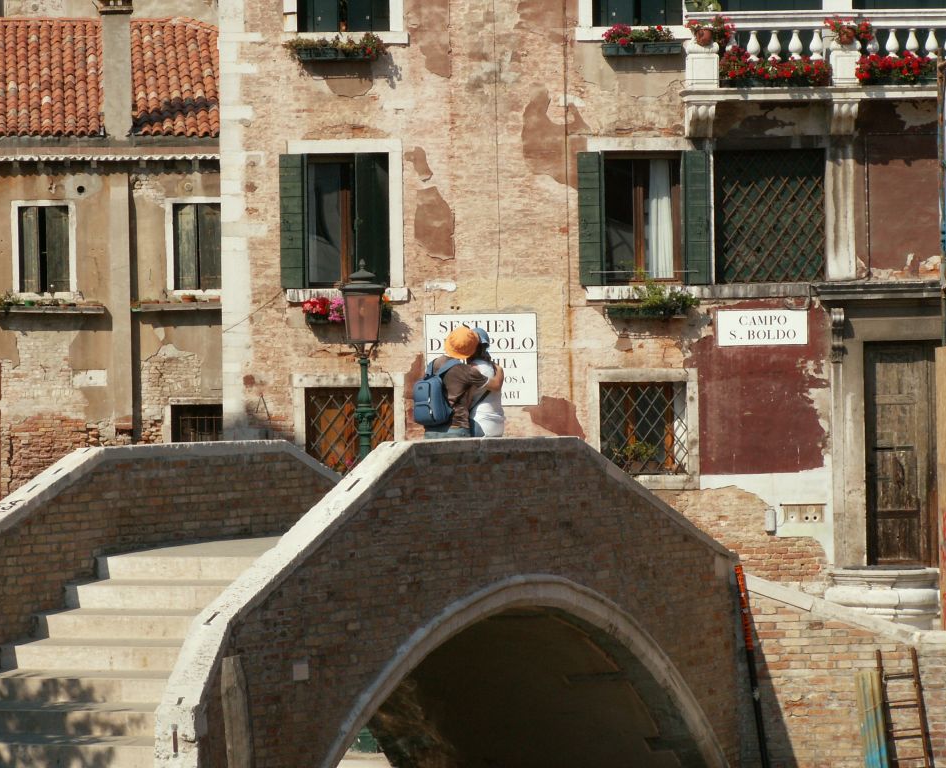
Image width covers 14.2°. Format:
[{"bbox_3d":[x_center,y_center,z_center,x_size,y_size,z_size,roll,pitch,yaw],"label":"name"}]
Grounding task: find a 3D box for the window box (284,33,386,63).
[{"bbox_3d":[-1.706,-4.145,46.640,1.256,0.370,0.280,-1,2,-3],"label":"window box"}]

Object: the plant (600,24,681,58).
[{"bbox_3d":[2.072,-4.261,46.837,0.965,0.421,0.280,-1,2,-3],"label":"plant"}]

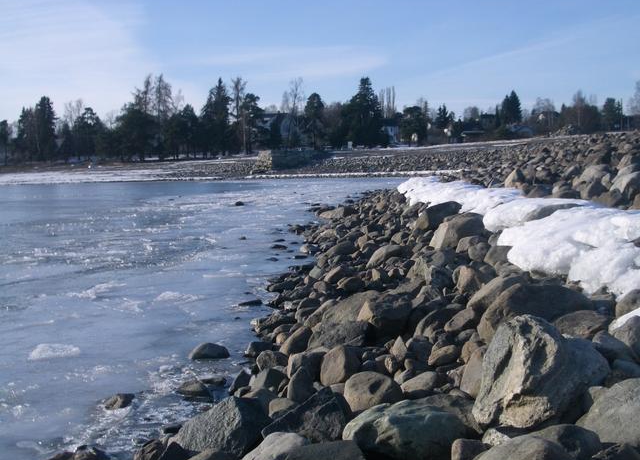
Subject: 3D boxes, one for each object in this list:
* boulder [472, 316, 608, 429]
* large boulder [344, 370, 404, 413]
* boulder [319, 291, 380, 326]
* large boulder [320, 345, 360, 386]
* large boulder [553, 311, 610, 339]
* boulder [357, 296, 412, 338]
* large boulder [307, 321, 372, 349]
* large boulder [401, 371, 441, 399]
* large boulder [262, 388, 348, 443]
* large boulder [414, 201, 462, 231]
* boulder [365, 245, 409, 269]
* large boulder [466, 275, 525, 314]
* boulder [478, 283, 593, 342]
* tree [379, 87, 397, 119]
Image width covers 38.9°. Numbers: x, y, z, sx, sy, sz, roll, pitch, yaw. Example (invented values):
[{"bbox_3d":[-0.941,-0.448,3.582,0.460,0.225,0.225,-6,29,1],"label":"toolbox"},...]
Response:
[{"bbox_3d":[1.282,0.797,5.250,0.720,0.570,0.620,3,6,34],"label":"boulder"},{"bbox_3d":[0.359,1.107,6.200,0.437,0.290,0.360,0,5,3],"label":"large boulder"},{"bbox_3d":[0.327,0.839,9.400,0.728,0.400,0.550,0,5,2],"label":"boulder"},{"bbox_3d":[0.174,1.126,7.500,0.339,0.344,0.310,0,5,0],"label":"large boulder"},{"bbox_3d":[2.018,0.744,7.000,0.458,0.260,0.420,1,5,16],"label":"large boulder"},{"bbox_3d":[0.617,0.849,8.800,0.558,0.400,0.480,0,5,4],"label":"boulder"},{"bbox_3d":[0.192,1.036,8.900,0.648,0.260,0.450,0,5,0],"label":"large boulder"},{"bbox_3d":[0.743,1.143,6.700,0.296,0.193,0.240,0,5,0],"label":"large boulder"},{"bbox_3d":[-0.093,1.209,5.850,0.584,0.350,0.450,-1,5,-1],"label":"large boulder"},{"bbox_3d":[2.418,-0.293,18.500,1.043,0.638,0.850,0,5,7],"label":"large boulder"},{"bbox_3d":[1.081,0.426,14.300,0.695,0.359,0.520,0,5,0],"label":"boulder"},{"bbox_3d":[1.773,0.658,9.100,0.603,0.391,0.500,0,5,0],"label":"large boulder"},{"bbox_3d":[1.864,0.719,7.800,0.999,0.492,0.650,0,5,0],"label":"boulder"},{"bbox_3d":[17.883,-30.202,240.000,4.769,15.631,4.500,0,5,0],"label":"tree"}]

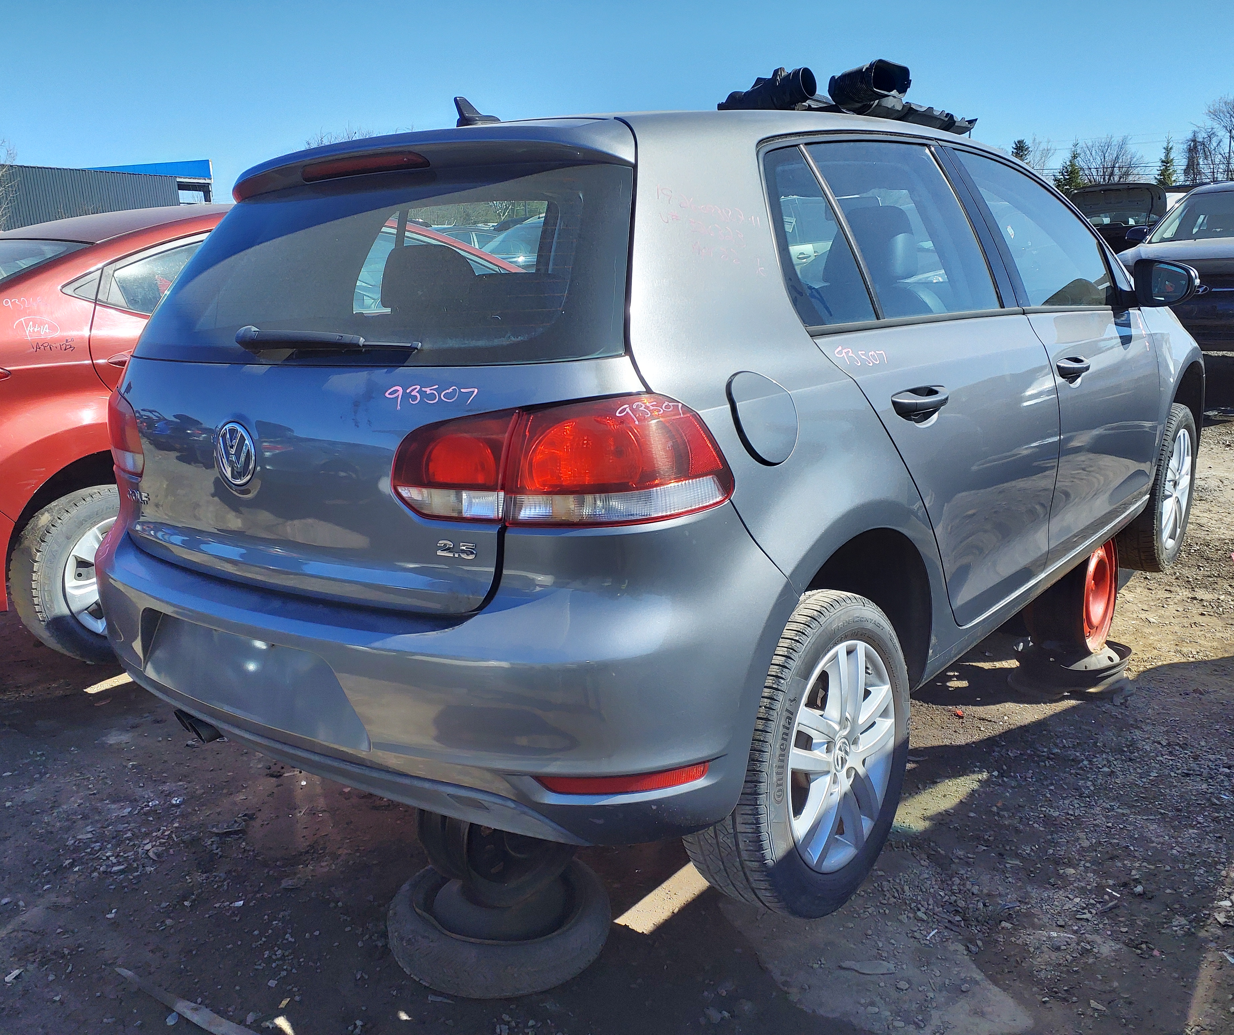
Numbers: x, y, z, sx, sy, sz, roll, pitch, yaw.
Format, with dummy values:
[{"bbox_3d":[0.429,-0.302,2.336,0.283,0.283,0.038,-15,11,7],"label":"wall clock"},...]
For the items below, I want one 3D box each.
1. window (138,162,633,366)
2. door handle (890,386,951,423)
[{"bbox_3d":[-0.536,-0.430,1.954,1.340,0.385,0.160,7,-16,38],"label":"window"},{"bbox_3d":[0.575,-0.217,1.920,0.050,0.060,0.210,7,17,38],"label":"door handle"}]

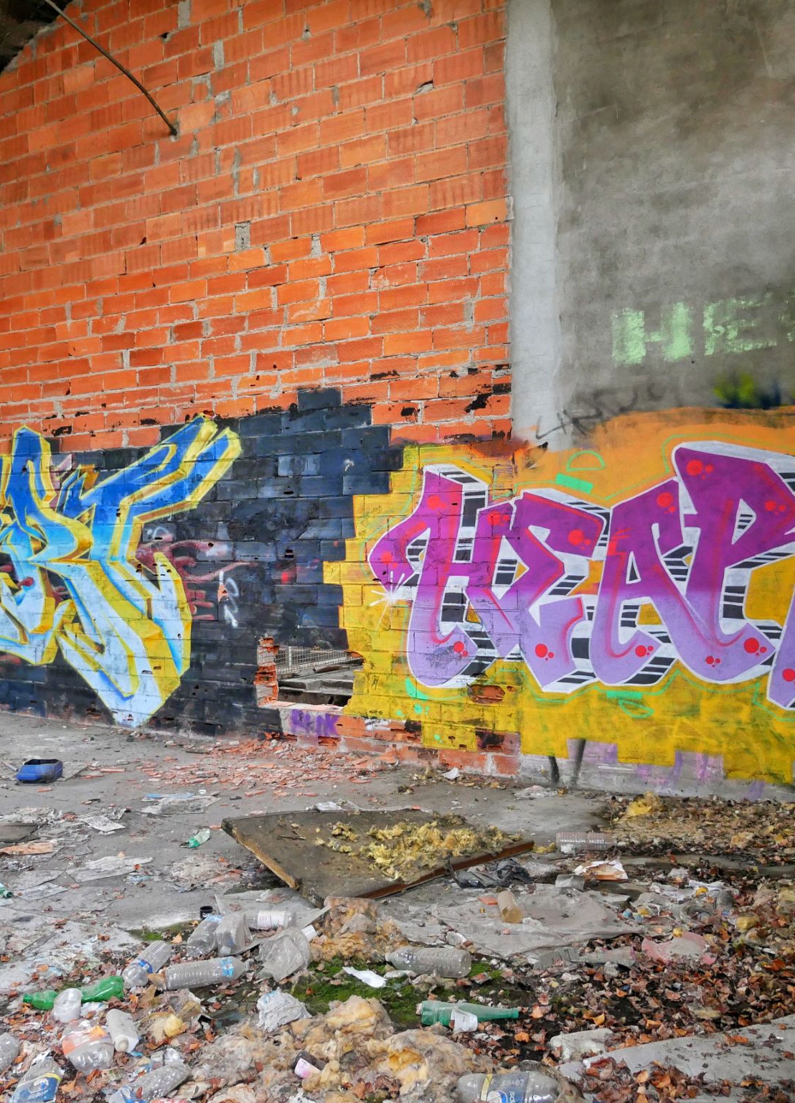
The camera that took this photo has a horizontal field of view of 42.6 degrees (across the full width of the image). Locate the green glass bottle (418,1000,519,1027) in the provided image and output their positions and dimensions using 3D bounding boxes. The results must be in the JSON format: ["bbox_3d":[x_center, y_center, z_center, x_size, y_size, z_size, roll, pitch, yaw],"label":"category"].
[{"bbox_3d":[0.218,1.395,3.081,0.300,0.074,0.077,1,-1,-2],"label":"green glass bottle"}]

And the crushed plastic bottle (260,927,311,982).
[{"bbox_3d":[-0.371,1.379,3.484,0.130,0.075,0.220,-1,13,26],"label":"crushed plastic bottle"}]

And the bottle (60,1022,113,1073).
[{"bbox_3d":[-0.870,1.390,2.855,0.122,0.085,0.215,0,0,-22],"label":"bottle"}]

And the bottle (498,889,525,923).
[{"bbox_3d":[0.444,1.398,4.038,0.080,0.075,0.200,0,-2,0],"label":"bottle"}]

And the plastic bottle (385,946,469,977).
[{"bbox_3d":[0.102,1.387,3.458,0.295,0.090,0.093,0,0,8],"label":"plastic bottle"}]

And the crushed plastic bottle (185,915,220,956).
[{"bbox_3d":[-0.698,1.399,3.739,0.090,0.080,0.265,0,0,4],"label":"crushed plastic bottle"}]

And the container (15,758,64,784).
[{"bbox_3d":[-2.390,1.451,6.801,0.270,0.125,0.190,0,0,12],"label":"container"}]

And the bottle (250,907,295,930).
[{"bbox_3d":[-0.488,1.404,3.882,0.205,0.068,0.070,0,0,1],"label":"bottle"}]

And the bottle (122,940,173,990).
[{"bbox_3d":[-0.844,1.394,3.449,0.085,0.082,0.295,0,1,8],"label":"bottle"}]

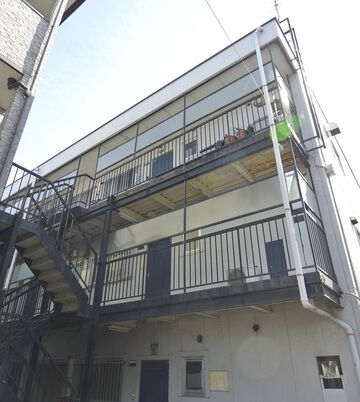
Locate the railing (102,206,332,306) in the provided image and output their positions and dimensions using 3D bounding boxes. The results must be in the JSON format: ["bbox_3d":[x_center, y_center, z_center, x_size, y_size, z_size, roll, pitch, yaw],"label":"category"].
[{"bbox_3d":[0.456,1.473,6.265,4.802,0.994,1.251,-20,-35,32],"label":"railing"}]

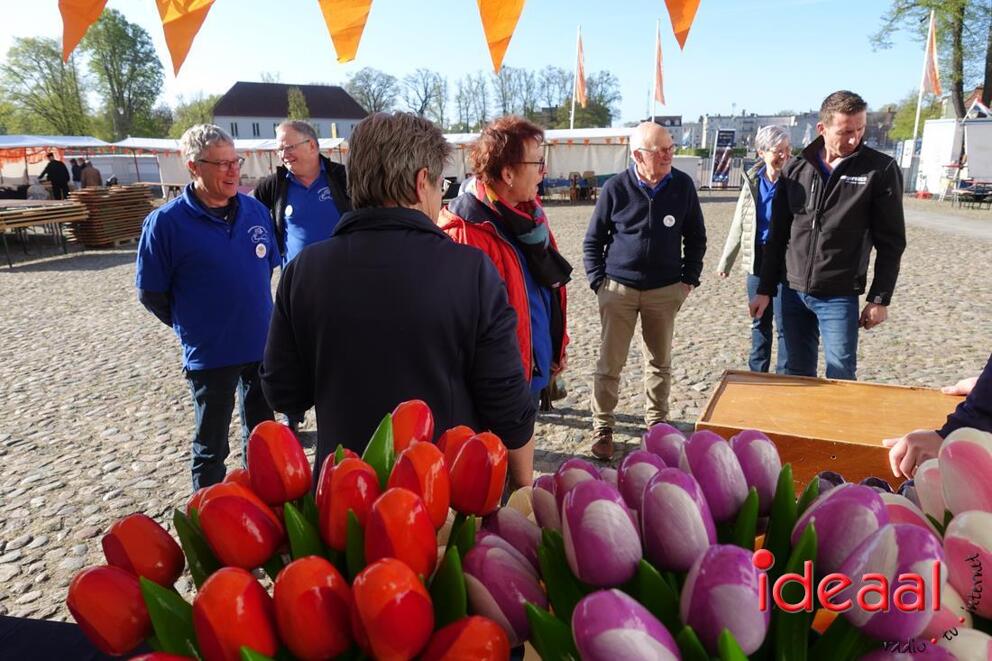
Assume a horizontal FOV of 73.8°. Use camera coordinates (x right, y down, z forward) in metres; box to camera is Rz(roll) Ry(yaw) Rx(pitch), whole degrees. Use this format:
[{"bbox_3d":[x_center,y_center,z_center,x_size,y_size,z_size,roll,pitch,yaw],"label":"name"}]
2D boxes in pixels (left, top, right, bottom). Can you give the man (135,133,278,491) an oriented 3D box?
[{"bbox_3d":[-1.111,0.059,2.629,0.420,1.678,0.560,9,18,31],"label":"man"}]

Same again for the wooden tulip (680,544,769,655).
[{"bbox_3d":[0.160,0.187,0.460,0.054,0.077,0.054,-4,-11,0],"label":"wooden tulip"}]

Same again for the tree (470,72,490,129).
[{"bbox_3d":[-2.171,-29.680,95.682,4.000,15.000,4.000,0,14,0],"label":"tree"}]

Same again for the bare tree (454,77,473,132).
[{"bbox_3d":[-5.392,-33.568,104.859,2.900,12.597,2.900,0,15,0],"label":"bare tree"}]

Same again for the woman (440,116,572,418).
[{"bbox_3d":[0.057,0.109,2.414,0.420,1.696,0.500,6,16,21],"label":"woman"}]

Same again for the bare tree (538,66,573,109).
[{"bbox_3d":[9.419,-34.271,104.666,5.300,14.056,5.300,0,15,0],"label":"bare tree"}]

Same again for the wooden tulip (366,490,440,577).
[{"bbox_3d":[-0.073,0.160,0.518,0.054,0.077,0.054,-6,-4,0],"label":"wooden tulip"}]

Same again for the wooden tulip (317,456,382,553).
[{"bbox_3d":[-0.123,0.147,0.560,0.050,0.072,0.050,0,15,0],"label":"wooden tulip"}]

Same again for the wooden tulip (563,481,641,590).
[{"bbox_3d":[0.077,0.147,0.480,0.054,0.077,0.054,-8,-6,0],"label":"wooden tulip"}]

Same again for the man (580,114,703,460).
[{"bbox_3d":[0.789,-0.199,3.491,0.620,1.722,0.380,2,15,7],"label":"man"}]

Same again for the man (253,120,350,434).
[{"bbox_3d":[-1.086,-0.246,3.749,0.560,1.770,0.360,-3,14,-10],"label":"man"}]

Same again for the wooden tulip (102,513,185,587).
[{"bbox_3d":[-0.316,0.199,0.594,0.054,0.077,0.054,-28,11,0],"label":"wooden tulip"}]

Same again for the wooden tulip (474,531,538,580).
[{"bbox_3d":[0.011,0.203,0.530,0.054,0.077,0.054,-24,-8,0],"label":"wooden tulip"}]

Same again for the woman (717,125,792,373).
[{"bbox_3d":[1.599,-0.328,3.954,0.530,1.726,0.360,3,16,12],"label":"woman"}]

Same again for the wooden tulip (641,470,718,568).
[{"bbox_3d":[0.146,0.150,0.525,0.054,0.077,0.054,-6,-5,0],"label":"wooden tulip"}]

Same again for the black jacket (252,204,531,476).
[{"bbox_3d":[-0.204,0.057,1.478,0.550,0.660,0.360,3,16,10],"label":"black jacket"}]

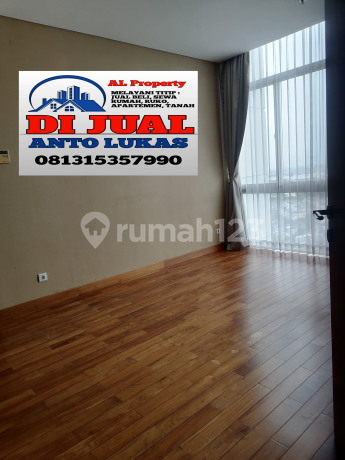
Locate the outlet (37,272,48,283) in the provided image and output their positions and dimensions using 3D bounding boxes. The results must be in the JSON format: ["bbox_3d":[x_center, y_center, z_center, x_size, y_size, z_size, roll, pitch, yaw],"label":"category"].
[{"bbox_3d":[-1.324,0.491,3.694,0.084,0.084,0.015,-12,12,-41],"label":"outlet"}]

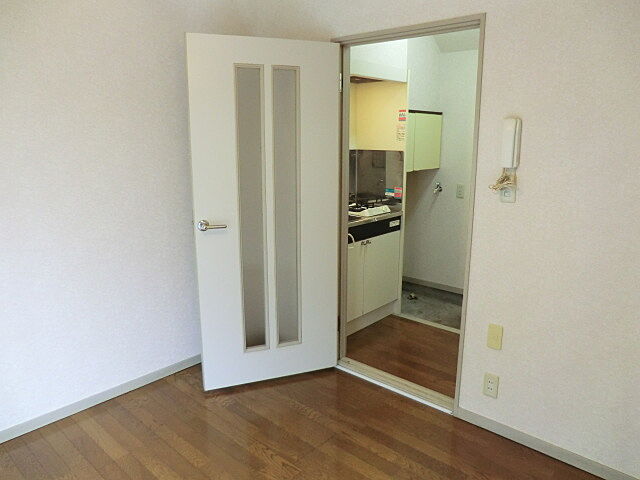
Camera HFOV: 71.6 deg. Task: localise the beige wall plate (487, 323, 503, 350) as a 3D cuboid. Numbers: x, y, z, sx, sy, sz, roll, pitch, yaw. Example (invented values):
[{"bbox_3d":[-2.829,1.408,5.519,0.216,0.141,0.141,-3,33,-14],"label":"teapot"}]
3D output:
[{"bbox_3d":[0.881,0.488,2.226,0.070,0.120,0.010,10,15,40],"label":"beige wall plate"}]

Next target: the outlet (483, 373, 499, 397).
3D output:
[{"bbox_3d":[0.845,0.720,2.192,0.069,0.120,0.010,10,15,40],"label":"outlet"}]

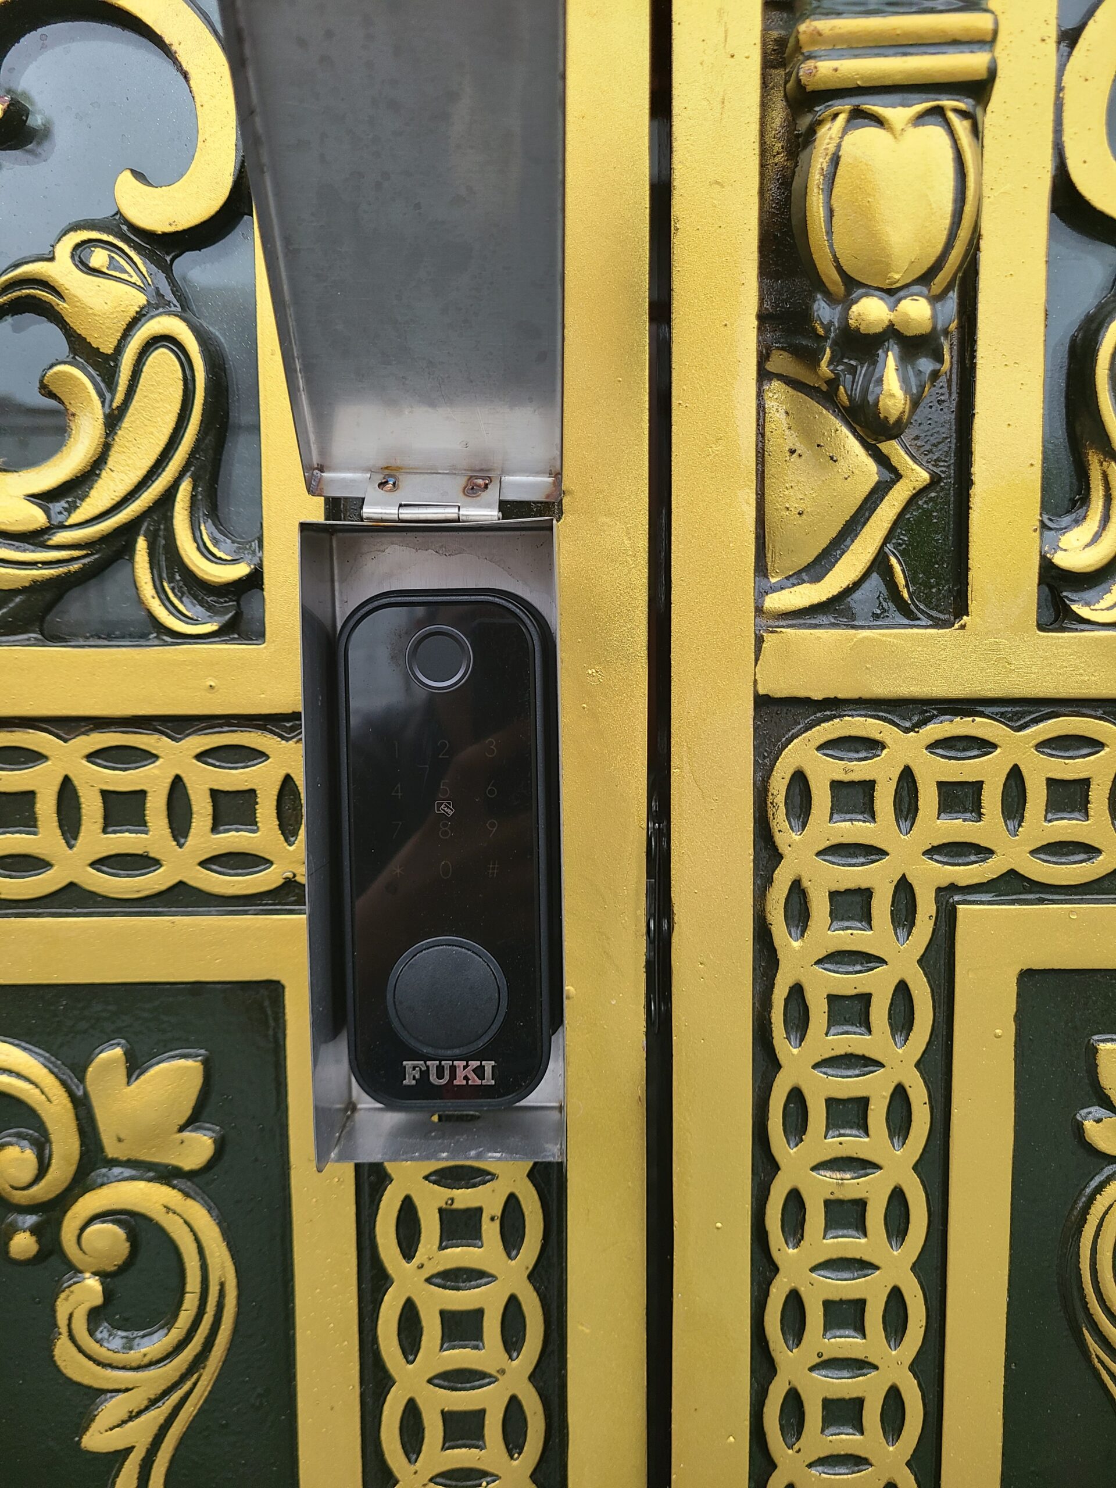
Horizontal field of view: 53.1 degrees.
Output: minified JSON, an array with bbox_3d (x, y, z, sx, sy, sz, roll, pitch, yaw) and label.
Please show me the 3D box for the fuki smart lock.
[{"bbox_3d":[-0.037,0.037,0.409,0.073,0.182,0.036,-1,4,2],"label":"fuki smart lock"}]

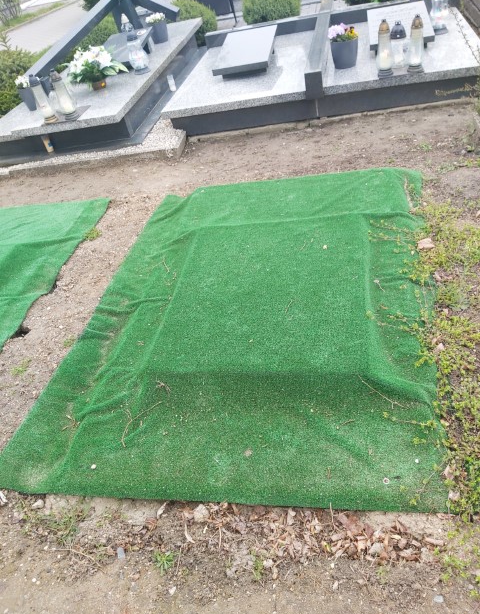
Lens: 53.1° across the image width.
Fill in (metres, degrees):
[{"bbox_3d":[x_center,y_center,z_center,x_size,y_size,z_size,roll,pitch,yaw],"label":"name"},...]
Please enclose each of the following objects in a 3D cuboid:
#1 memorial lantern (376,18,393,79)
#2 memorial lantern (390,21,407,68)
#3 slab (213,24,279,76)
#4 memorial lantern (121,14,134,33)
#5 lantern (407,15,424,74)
[{"bbox_3d":[1.001,-1.777,3.309,0.117,0.351,0.117,-1,43,15],"label":"memorial lantern"},{"bbox_3d":[1.128,-1.854,3.402,0.113,0.294,0.113,-1,43,15],"label":"memorial lantern"},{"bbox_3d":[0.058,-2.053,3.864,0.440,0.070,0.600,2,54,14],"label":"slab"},{"bbox_3d":[-1.055,-2.634,4.596,0.125,0.290,0.125,-1,43,16],"label":"memorial lantern"},{"bbox_3d":[1.175,-1.747,3.185,0.115,0.335,0.115,-1,43,16],"label":"lantern"}]

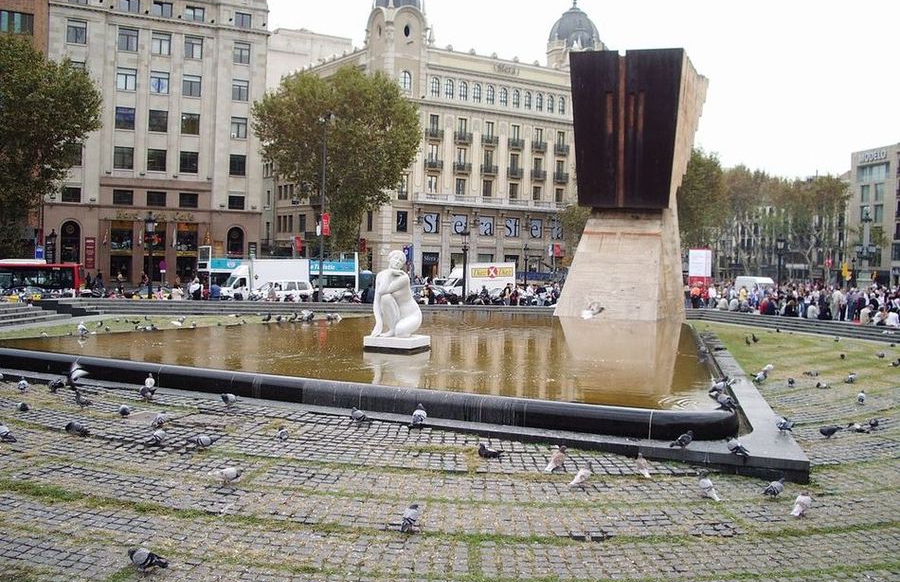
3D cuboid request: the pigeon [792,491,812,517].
[{"bbox_3d":[3.583,2.171,9.270,0.280,0.220,0.130,-1,3,-45],"label":"pigeon"}]

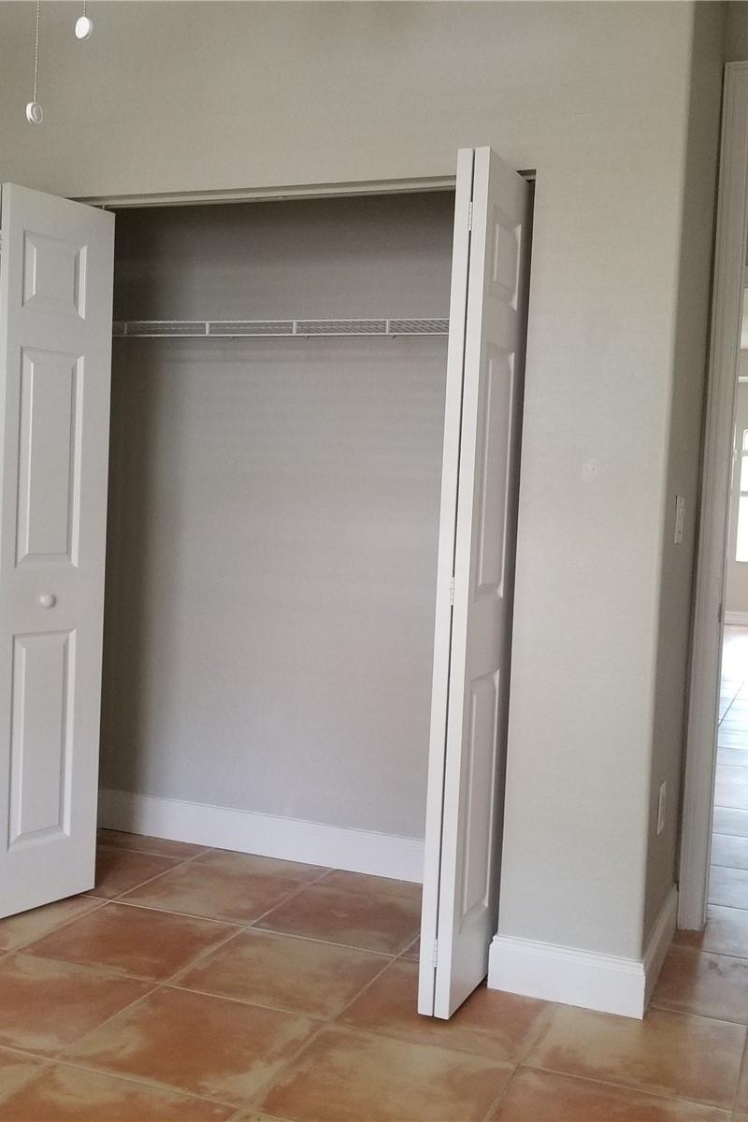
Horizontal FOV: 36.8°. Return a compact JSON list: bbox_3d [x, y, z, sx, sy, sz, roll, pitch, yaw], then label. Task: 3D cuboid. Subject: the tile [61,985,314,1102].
[{"bbox_3d":[-0.397,1.073,2.505,0.448,0.012,0.446,3,2,22],"label":"tile"}]

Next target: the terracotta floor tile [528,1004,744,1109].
[{"bbox_3d":[0.610,1.121,2.585,0.457,0.014,0.440,3,3,22],"label":"terracotta floor tile"}]

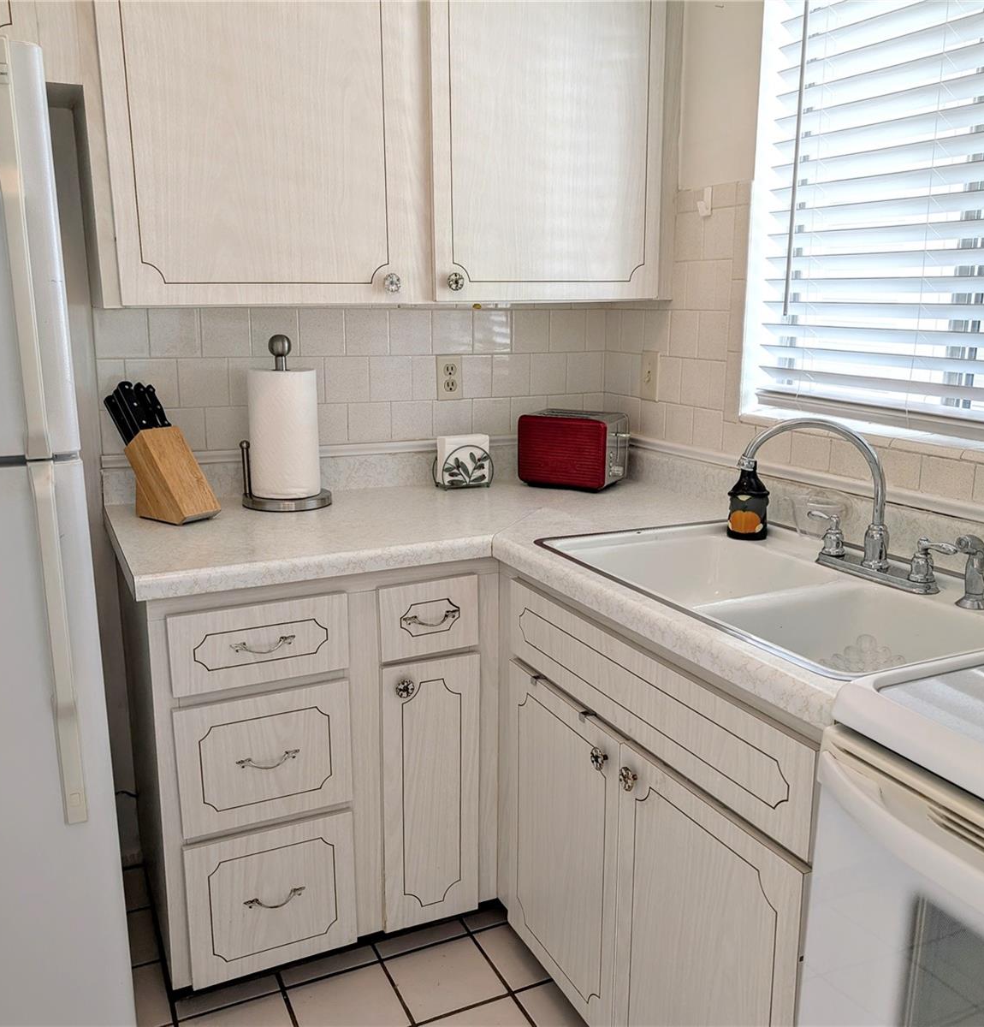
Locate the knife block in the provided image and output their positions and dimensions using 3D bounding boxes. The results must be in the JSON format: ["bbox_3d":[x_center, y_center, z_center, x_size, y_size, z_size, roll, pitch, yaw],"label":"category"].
[{"bbox_3d":[-0.679,-0.083,2.009,0.200,0.188,0.087,9,15,36],"label":"knife block"}]

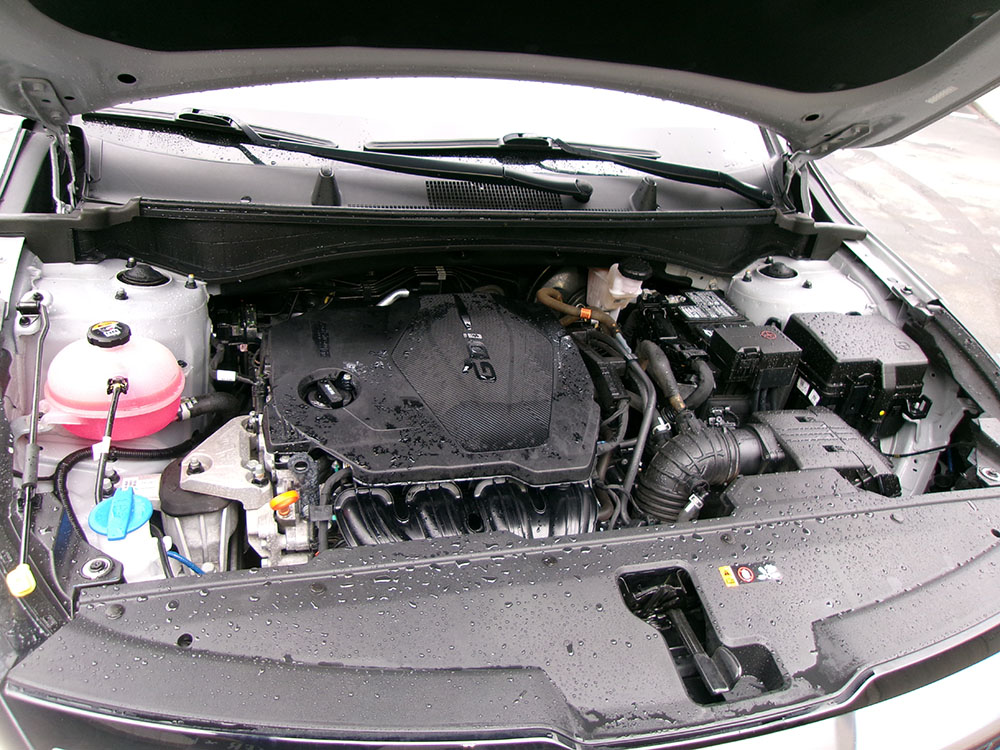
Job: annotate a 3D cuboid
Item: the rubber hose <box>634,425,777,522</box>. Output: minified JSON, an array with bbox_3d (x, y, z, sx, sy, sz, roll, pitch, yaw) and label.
[{"bbox_3d":[0.311,0.154,1.189,0.209,0.179,0.128,-3,34,-17],"label":"rubber hose"}]

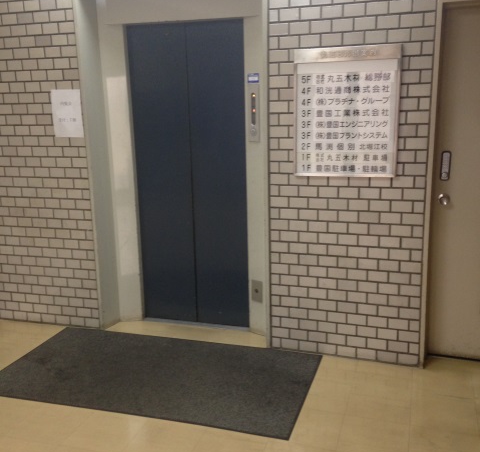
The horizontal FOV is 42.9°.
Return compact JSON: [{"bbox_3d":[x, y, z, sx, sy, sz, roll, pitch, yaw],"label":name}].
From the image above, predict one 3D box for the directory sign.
[{"bbox_3d":[0.572,-0.611,3.308,0.561,0.685,0.040,4,15,18],"label":"directory sign"}]

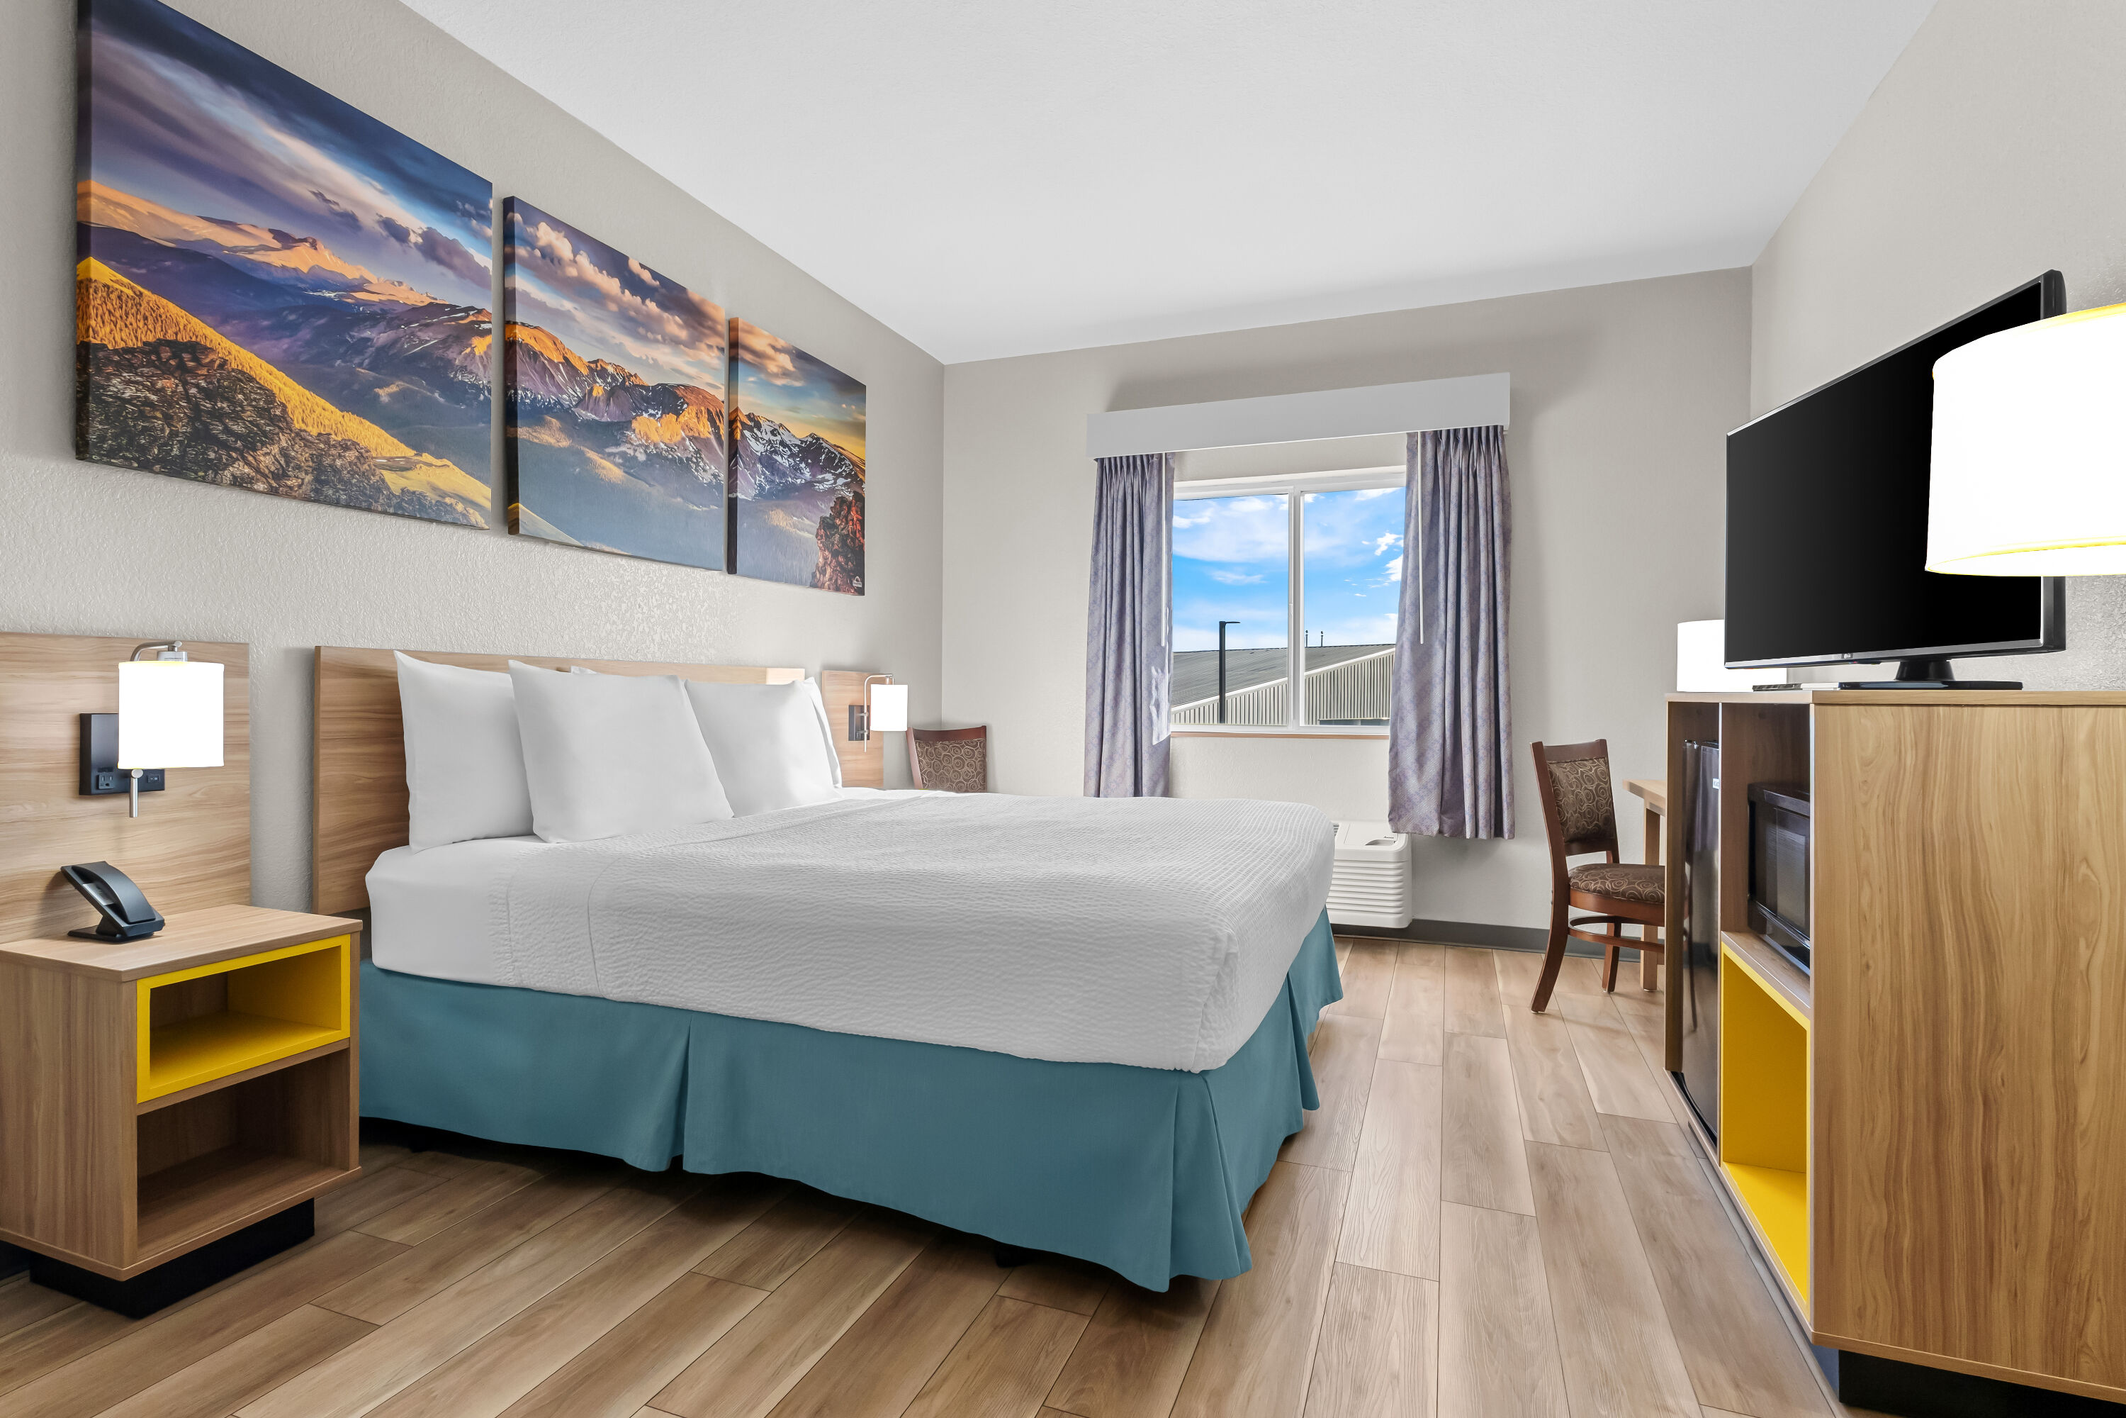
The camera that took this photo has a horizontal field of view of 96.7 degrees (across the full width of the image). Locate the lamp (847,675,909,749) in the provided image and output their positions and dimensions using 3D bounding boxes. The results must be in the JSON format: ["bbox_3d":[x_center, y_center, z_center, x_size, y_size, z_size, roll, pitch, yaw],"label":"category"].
[{"bbox_3d":[-0.848,0.023,4.406,0.250,0.350,0.165,1,1,22],"label":"lamp"}]

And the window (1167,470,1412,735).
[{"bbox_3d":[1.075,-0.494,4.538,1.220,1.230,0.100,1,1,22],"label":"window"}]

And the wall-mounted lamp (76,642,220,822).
[{"bbox_3d":[-1.857,0.042,1.929,0.250,0.360,0.165,1,1,22],"label":"wall-mounted lamp"}]

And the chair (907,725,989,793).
[{"bbox_3d":[-0.393,0.570,4.430,0.470,0.960,0.560,0,1,-41],"label":"chair"}]

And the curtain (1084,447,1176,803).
[{"bbox_3d":[0.329,-0.370,4.724,0.420,1.810,0.140,1,1,22],"label":"curtain"}]

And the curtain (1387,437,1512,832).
[{"bbox_3d":[1.691,-0.357,4.170,0.500,1.810,0.140,1,1,22],"label":"curtain"}]

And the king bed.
[{"bbox_3d":[-0.427,0.459,2.857,2.243,1.227,1.912,0,1,19],"label":"king bed"}]

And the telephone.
[{"bbox_3d":[-1.850,0.373,1.842,0.170,0.135,0.092,1,1,22],"label":"telephone"}]

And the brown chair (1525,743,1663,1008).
[{"bbox_3d":[2.028,0.594,3.256,0.480,0.960,0.570,0,1,-34],"label":"brown chair"}]

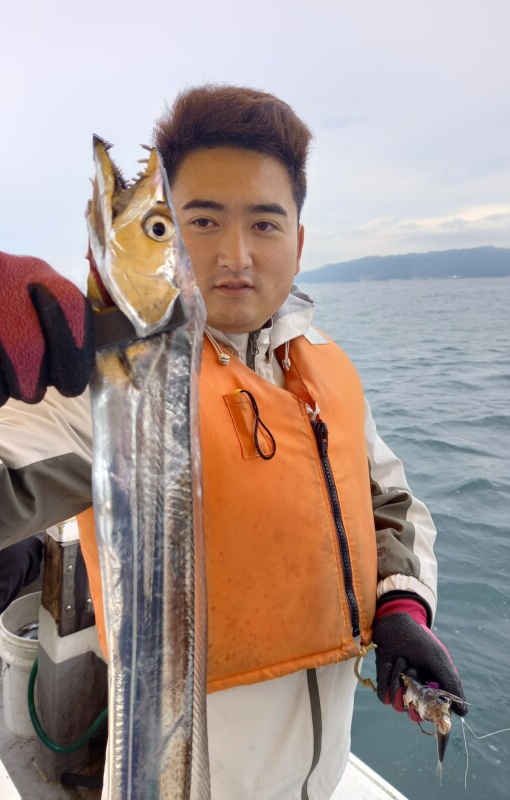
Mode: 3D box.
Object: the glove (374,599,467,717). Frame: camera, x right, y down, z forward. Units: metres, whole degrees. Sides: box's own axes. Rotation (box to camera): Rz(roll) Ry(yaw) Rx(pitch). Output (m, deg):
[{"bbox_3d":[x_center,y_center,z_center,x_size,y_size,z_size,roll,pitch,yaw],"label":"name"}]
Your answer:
[{"bbox_3d":[0.224,0.338,0.775,0.110,0.160,0.090,-10,1,6],"label":"glove"}]

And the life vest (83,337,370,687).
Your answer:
[{"bbox_3d":[-0.020,0.108,0.815,0.410,0.440,0.280,-10,14,-36],"label":"life vest"}]

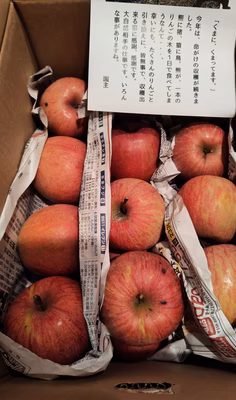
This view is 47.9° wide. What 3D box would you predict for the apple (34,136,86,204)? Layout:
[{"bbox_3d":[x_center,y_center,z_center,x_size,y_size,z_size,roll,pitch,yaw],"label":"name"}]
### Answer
[{"bbox_3d":[-0.071,-0.040,0.362,0.082,0.094,0.094,-13,44,27],"label":"apple"}]

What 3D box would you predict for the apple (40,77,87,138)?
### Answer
[{"bbox_3d":[-0.073,-0.144,0.419,0.091,0.079,0.091,-3,97,-27],"label":"apple"}]

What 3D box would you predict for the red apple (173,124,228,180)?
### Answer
[{"bbox_3d":[0.128,-0.073,0.406,0.084,0.073,0.084,0,99,3],"label":"red apple"}]

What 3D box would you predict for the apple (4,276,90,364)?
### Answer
[{"bbox_3d":[-0.077,0.132,0.297,0.094,0.082,0.094,7,47,5],"label":"apple"}]

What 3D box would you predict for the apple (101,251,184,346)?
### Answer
[{"bbox_3d":[0.025,0.106,0.293,0.095,0.082,0.095,-2,70,5],"label":"apple"}]

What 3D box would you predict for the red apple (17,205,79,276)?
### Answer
[{"bbox_3d":[-0.076,0.051,0.334,0.080,0.092,0.092,-13,44,27],"label":"red apple"}]

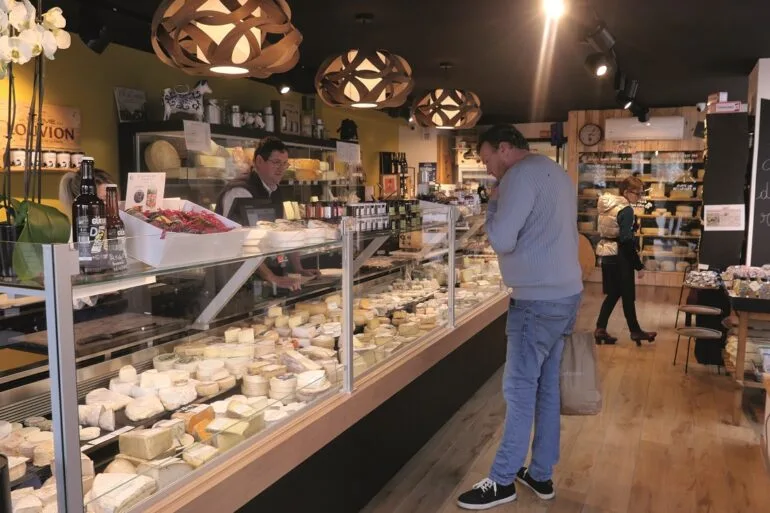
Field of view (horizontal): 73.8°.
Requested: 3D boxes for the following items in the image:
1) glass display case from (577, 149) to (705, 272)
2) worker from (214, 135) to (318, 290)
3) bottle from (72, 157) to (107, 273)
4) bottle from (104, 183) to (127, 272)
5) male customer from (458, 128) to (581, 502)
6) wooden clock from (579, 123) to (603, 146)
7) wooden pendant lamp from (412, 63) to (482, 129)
[{"bbox_3d":[3.709,-0.682,7.450,1.600,1.740,0.550,3,7,26],"label":"glass display case"},{"bbox_3d":[-0.697,0.209,2.988,0.520,1.740,0.560,4,8,36],"label":"worker"},{"bbox_3d":[-0.782,-0.110,1.360,0.084,0.302,0.084,2,7,21],"label":"bottle"},{"bbox_3d":[-0.726,-0.075,1.380,0.061,0.232,0.061,2,7,21],"label":"bottle"},{"bbox_3d":[0.646,0.281,2.363,0.520,1.740,0.520,3,8,28],"label":"male customer"},{"bbox_3d":[2.966,-1.759,7.400,0.335,0.335,0.045,3,7,26],"label":"wooden clock"},{"bbox_3d":[0.542,-1.392,4.450,0.610,0.560,0.610,-1,7,0],"label":"wooden pendant lamp"}]

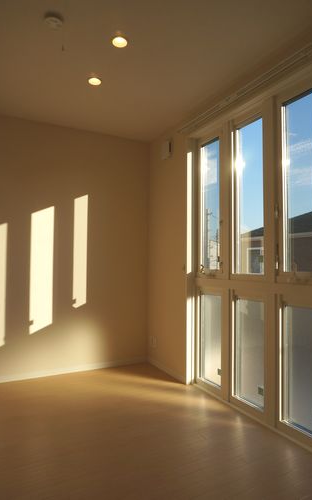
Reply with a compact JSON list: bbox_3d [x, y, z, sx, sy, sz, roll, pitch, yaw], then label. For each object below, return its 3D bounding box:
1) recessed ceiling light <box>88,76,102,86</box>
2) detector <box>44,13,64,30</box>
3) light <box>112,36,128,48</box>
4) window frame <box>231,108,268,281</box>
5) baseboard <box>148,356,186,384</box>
[{"bbox_3d":[-0.446,-1.243,2.453,0.105,0.030,0.105,0,-2,0],"label":"recessed ceiling light"},{"bbox_3d":[-0.554,-1.248,1.819,0.104,0.033,0.104,0,-2,0],"label":"detector"},{"bbox_3d":[-0.216,-1.260,2.014,0.105,0.030,0.105,0,-2,0],"label":"light"},{"bbox_3d":[0.694,-0.375,2.406,0.075,1.198,0.400,1,-3,-28],"label":"window frame"},{"bbox_3d":[0.098,1.168,3.253,0.015,0.062,0.745,1,-3,-28],"label":"baseboard"}]

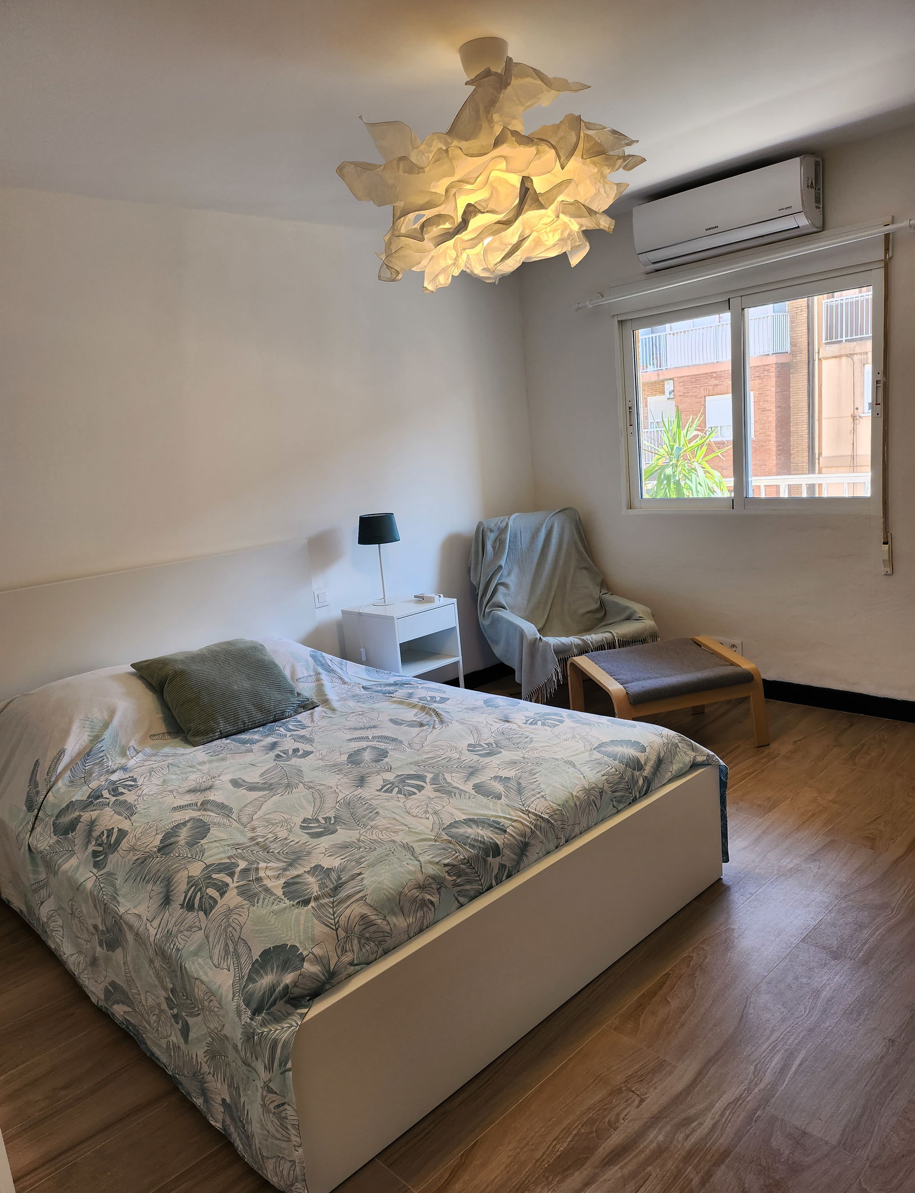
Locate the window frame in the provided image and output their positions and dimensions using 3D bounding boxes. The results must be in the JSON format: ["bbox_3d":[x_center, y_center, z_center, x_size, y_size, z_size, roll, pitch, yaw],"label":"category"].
[{"bbox_3d":[1.359,-0.917,4.072,0.080,1.035,1.300,-15,14,-42],"label":"window frame"}]

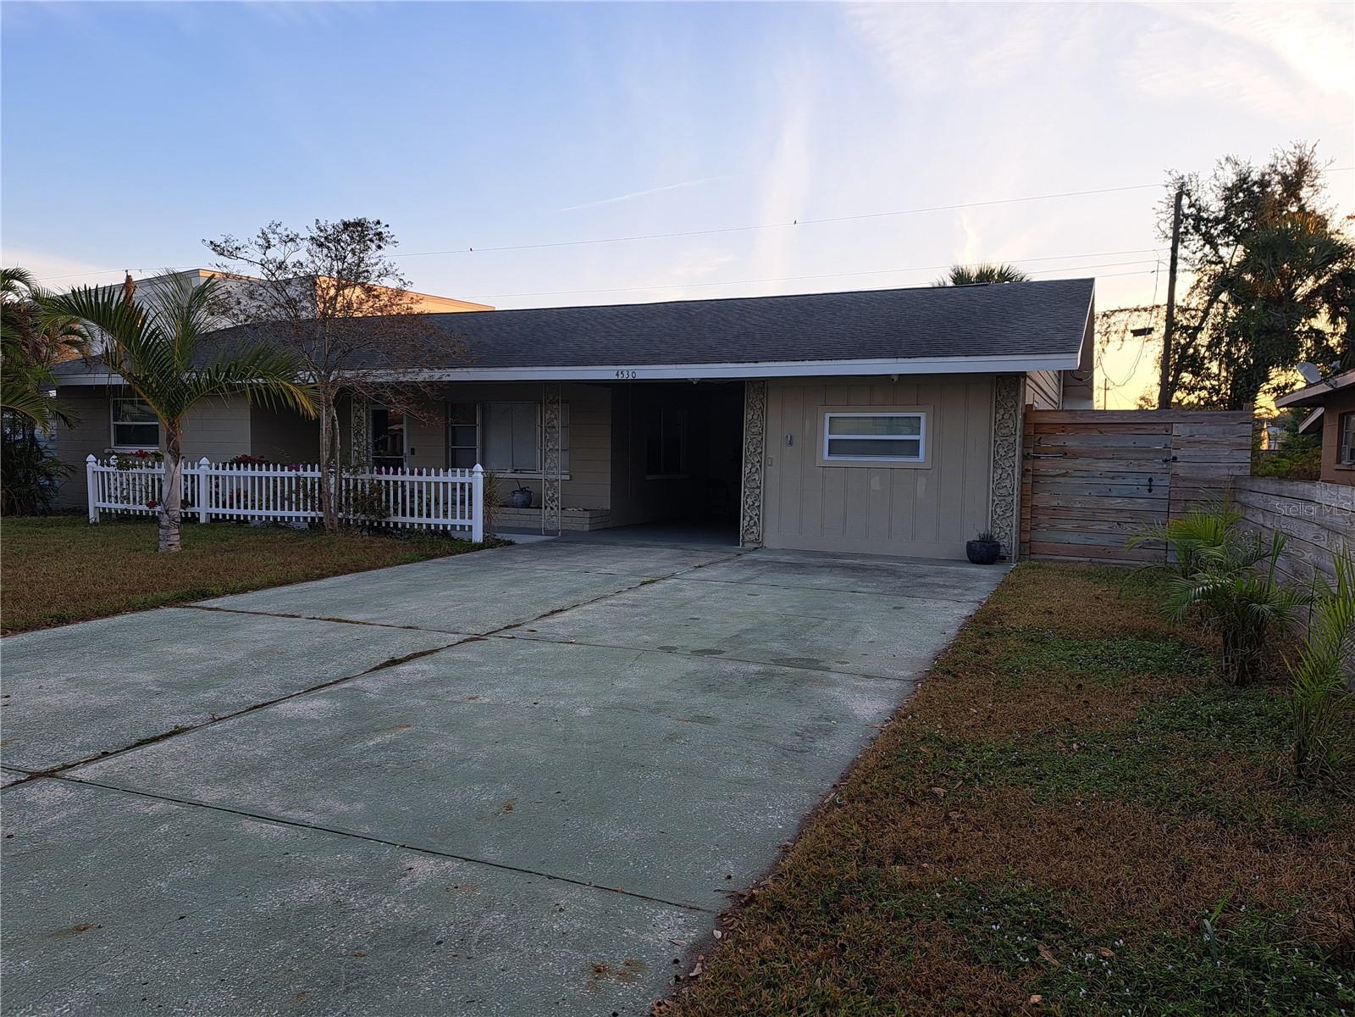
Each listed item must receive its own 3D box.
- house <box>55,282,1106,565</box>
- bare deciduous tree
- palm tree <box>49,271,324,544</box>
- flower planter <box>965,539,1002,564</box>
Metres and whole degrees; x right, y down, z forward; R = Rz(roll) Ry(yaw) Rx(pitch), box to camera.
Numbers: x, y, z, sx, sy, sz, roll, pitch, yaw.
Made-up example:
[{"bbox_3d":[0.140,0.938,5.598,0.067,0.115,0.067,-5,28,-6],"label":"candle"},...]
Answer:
[{"bbox_3d":[-1.726,-2.073,19.488,18.770,4.290,10.428,3,4,25],"label":"house"},{"bbox_3d":[-5.164,-1.997,14.080,3.800,4.631,3.600,0,4,-20],"label":"bare deciduous tree"},{"bbox_3d":[-6.070,-1.162,11.462,3.250,3.376,3.100,-1,4,-28],"label":"palm tree"},{"bbox_3d":[3.870,0.552,11.866,0.416,0.285,0.416,2,4,18],"label":"flower planter"}]

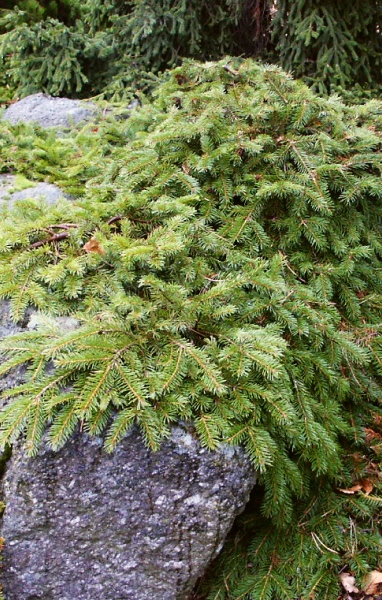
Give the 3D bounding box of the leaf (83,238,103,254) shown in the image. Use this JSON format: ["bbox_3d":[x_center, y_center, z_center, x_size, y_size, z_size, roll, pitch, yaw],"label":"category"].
[{"bbox_3d":[-0.221,-0.121,1.833,0.045,0.022,0.040,0,27,0],"label":"leaf"}]

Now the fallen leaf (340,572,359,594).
[{"bbox_3d":[0.291,0.520,1.485,0.032,0.020,0.046,-12,29,-22],"label":"fallen leaf"}]

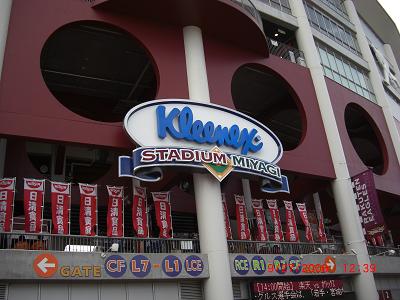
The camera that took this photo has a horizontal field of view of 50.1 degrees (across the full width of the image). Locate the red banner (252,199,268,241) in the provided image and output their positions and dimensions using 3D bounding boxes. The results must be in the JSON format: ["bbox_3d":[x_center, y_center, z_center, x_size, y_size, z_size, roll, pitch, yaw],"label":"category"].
[{"bbox_3d":[2.446,2.817,17.344,0.570,1.800,0.090,12,-31,-32],"label":"red banner"}]

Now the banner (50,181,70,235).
[{"bbox_3d":[-4.591,1.926,14.127,0.600,1.800,0.090,10,-30,-29],"label":"banner"}]

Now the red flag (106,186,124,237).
[{"bbox_3d":[-2.939,2.119,14.896,0.600,1.800,0.090,10,-30,-29],"label":"red flag"}]

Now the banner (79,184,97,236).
[{"bbox_3d":[-3.788,2.011,14.506,0.600,1.800,0.090,10,-30,-29],"label":"banner"}]

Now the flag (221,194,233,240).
[{"bbox_3d":[0.911,2.634,16.702,0.600,1.800,0.090,8,-28,-27],"label":"flag"}]

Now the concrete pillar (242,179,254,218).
[{"bbox_3d":[3.185,4.906,25.823,0.420,6.700,0.420,8,-28,-27],"label":"concrete pillar"}]

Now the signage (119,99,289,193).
[{"bbox_3d":[0.312,-0.272,16.634,7.100,3.650,0.900,7,-29,-25],"label":"signage"}]

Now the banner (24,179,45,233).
[{"bbox_3d":[-5.215,1.743,13.431,0.600,1.800,0.090,8,-28,-27],"label":"banner"}]

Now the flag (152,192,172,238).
[{"bbox_3d":[-1.287,2.313,15.527,0.600,1.800,0.090,8,-28,-27],"label":"flag"}]

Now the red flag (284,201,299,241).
[{"bbox_3d":[3.832,2.990,17.982,0.570,1.800,0.090,12,-31,-32],"label":"red flag"}]

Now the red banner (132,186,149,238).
[{"bbox_3d":[-2.115,2.237,15.181,0.600,1.800,0.090,8,-28,-27],"label":"red banner"}]

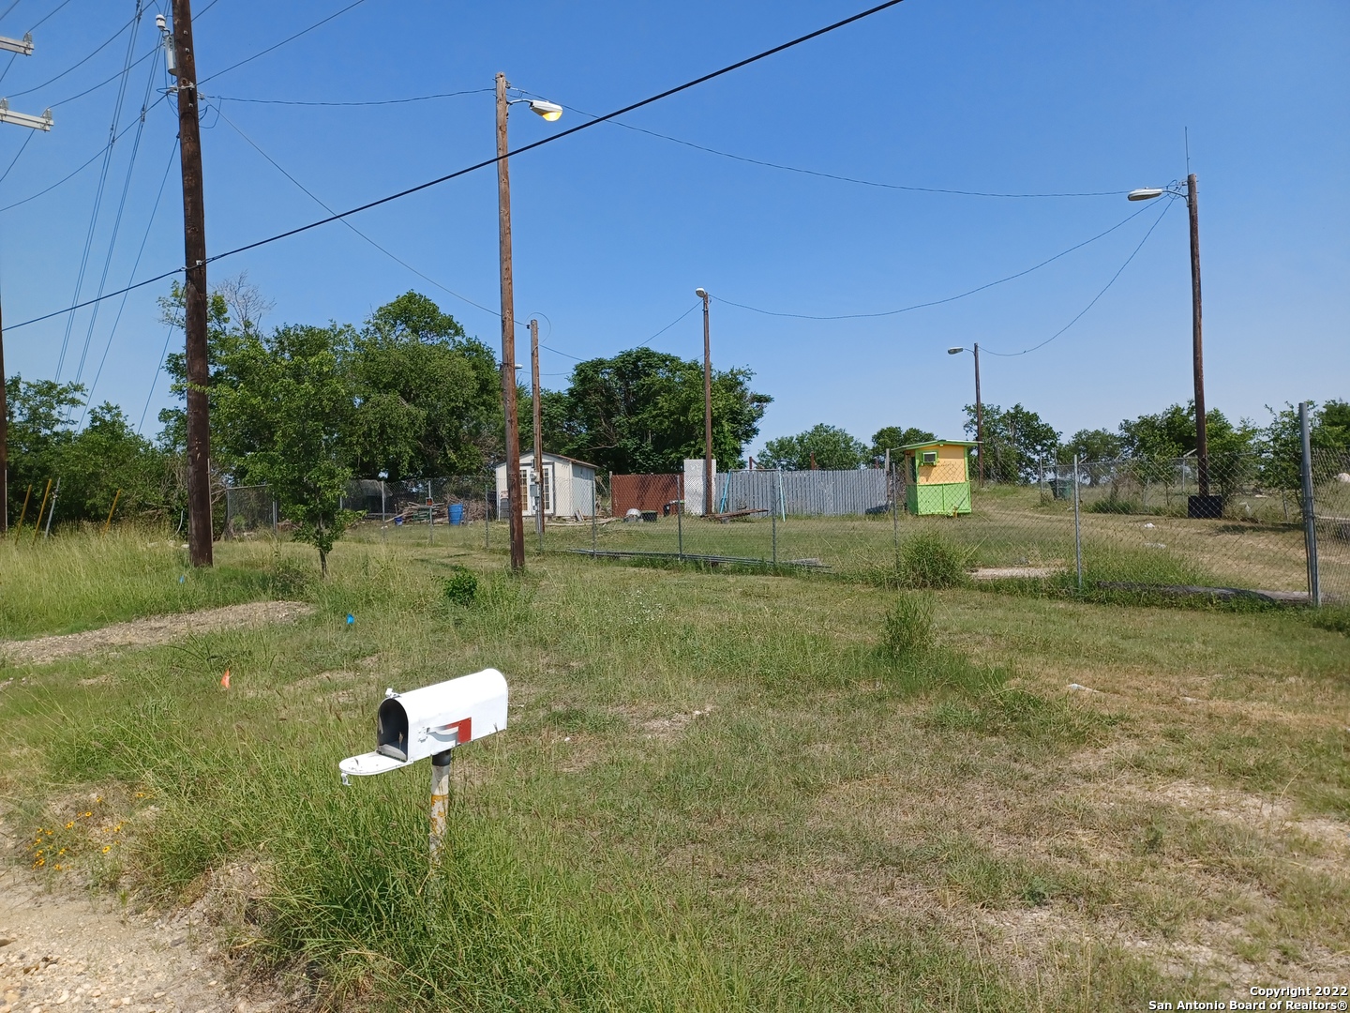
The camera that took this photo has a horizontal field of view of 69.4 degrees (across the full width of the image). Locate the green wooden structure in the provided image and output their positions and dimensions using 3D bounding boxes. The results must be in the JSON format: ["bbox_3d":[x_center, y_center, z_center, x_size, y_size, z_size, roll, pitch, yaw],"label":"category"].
[{"bbox_3d":[9.528,-0.993,35.300,2.550,2.620,2.200,-2,-1,3],"label":"green wooden structure"}]

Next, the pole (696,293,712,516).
[{"bbox_3d":[1.159,-4.320,39.976,0.330,9.380,1.410,-2,-1,13],"label":"pole"}]

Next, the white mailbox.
[{"bbox_3d":[-0.902,0.759,3.514,0.180,0.230,0.683,5,5,34],"label":"white mailbox"}]

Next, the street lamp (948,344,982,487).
[{"bbox_3d":[14.712,-4.545,49.106,1.470,7.170,0.330,-2,-1,6],"label":"street lamp"}]

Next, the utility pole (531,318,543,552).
[{"bbox_3d":[-4.214,-2.474,30.040,0.280,6.610,0.280,-2,-1,30],"label":"utility pole"}]

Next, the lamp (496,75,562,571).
[{"bbox_3d":[-2.802,-3.730,19.965,1.450,10.050,0.330,-1,-1,-30],"label":"lamp"}]

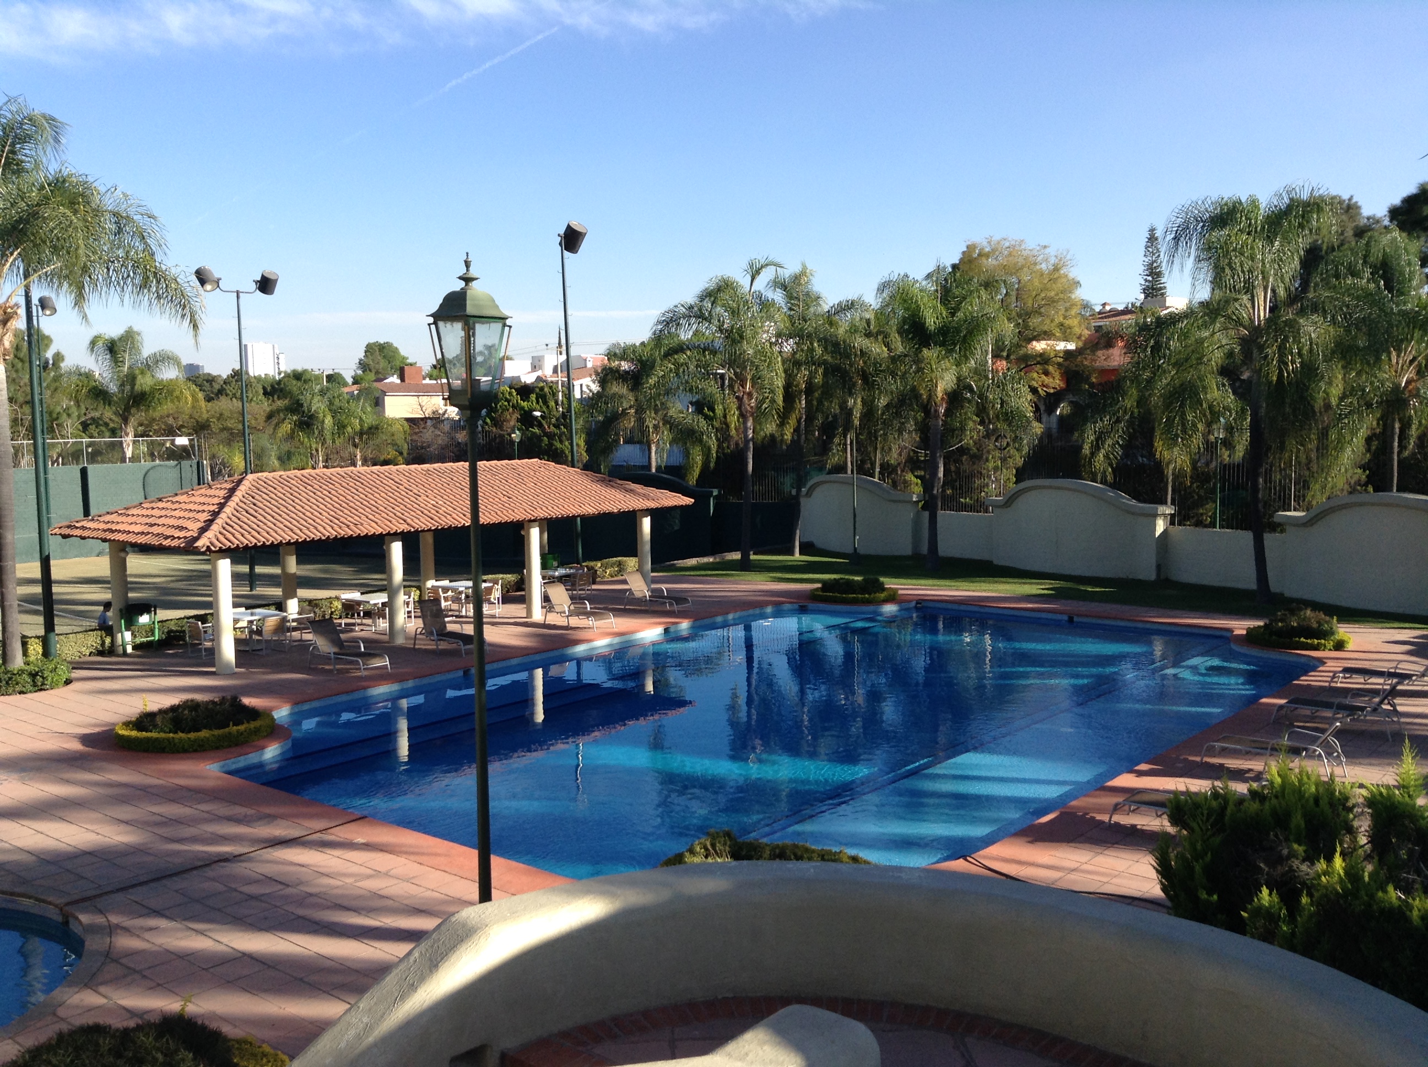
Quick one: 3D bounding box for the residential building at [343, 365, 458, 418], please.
[{"bbox_3d":[-25.023,-9.096,110.233,8.000,8.792,9.000,4,7,40],"label":"residential building"}]

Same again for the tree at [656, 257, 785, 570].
[{"bbox_3d":[0.215,-3.788,43.694,4.120,9.930,4.120,-1,6,0],"label":"tree"}]

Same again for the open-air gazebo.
[{"bbox_3d":[-7.691,0.260,33.886,6.325,3.932,14.245,4,7,40],"label":"open-air gazebo"}]

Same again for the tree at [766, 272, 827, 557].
[{"bbox_3d":[2.925,-4.303,47.825,2.500,10.050,2.700,0,6,4],"label":"tree"}]

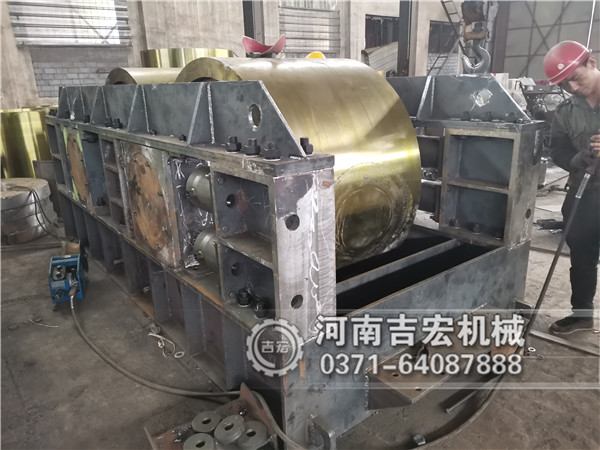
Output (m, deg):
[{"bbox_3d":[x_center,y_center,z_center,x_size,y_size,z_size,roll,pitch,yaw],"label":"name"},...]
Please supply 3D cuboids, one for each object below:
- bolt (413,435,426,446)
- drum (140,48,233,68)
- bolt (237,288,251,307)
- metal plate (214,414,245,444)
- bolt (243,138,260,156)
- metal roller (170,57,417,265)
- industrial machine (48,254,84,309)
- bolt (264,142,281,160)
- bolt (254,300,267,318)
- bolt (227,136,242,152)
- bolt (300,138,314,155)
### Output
[{"bbox_3d":[0.521,0.937,1.960,0.047,0.030,0.049,15,23,41],"label":"bolt"},{"bbox_3d":[-1.887,-2.395,7.817,1.500,1.120,1.500,-15,21,-35],"label":"drum"},{"bbox_3d":[-0.262,0.345,2.110,0.054,0.068,0.054,-15,21,-35],"label":"bolt"},{"bbox_3d":[-0.299,0.878,1.938,0.134,0.021,0.134,-18,20,6],"label":"metal plate"},{"bbox_3d":[-0.179,-0.288,1.677,0.057,0.058,0.057,-14,22,-36],"label":"bolt"},{"bbox_3d":[-0.112,-0.359,3.143,1.090,1.490,1.490,-15,21,-35],"label":"metal roller"},{"bbox_3d":[-1.765,0.388,3.431,0.220,0.330,0.380,-8,18,-20],"label":"industrial machine"},{"bbox_3d":[-0.098,-0.258,1.583,0.057,0.054,0.057,-14,22,-36],"label":"bolt"},{"bbox_3d":[-0.176,0.377,2.002,0.054,0.066,0.054,-15,21,-35],"label":"bolt"},{"bbox_3d":[-0.270,-0.330,1.842,0.055,0.062,0.055,-15,21,-35],"label":"bolt"},{"bbox_3d":[0.020,-0.296,1.685,0.057,0.061,0.057,-14,22,-36],"label":"bolt"}]

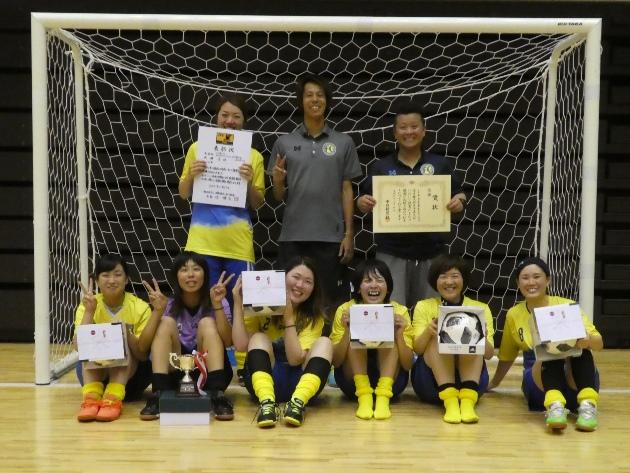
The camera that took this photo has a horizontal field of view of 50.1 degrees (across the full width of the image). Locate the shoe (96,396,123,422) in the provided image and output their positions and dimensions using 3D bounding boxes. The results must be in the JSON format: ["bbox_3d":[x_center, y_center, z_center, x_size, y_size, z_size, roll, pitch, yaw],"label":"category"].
[{"bbox_3d":[-0.998,0.818,3.323,0.103,0.107,0.258,0,3,-7],"label":"shoe"}]

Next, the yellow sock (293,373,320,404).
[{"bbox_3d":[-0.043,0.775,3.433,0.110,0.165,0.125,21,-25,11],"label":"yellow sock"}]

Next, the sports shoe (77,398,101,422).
[{"bbox_3d":[-1.100,0.824,3.352,0.098,0.100,0.260,0,3,-8],"label":"sports shoe"}]

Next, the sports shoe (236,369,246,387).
[{"bbox_3d":[-0.393,0.799,3.912,0.100,0.100,0.250,0,3,-7],"label":"sports shoe"}]

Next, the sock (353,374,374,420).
[{"bbox_3d":[0.245,0.801,3.418,0.100,0.170,0.240,1,3,2],"label":"sock"}]

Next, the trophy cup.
[{"bbox_3d":[-0.603,0.658,3.236,0.160,0.203,0.107,1,3,0],"label":"trophy cup"}]

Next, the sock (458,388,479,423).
[{"bbox_3d":[0.761,0.827,3.352,0.092,0.122,0.225,1,3,8],"label":"sock"}]

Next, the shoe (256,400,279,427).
[{"bbox_3d":[-0.222,0.833,3.232,0.099,0.110,0.260,1,-4,0],"label":"shoe"}]

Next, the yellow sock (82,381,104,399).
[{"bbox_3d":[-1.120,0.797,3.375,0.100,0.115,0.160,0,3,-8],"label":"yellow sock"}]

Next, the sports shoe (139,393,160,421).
[{"bbox_3d":[-0.789,0.826,3.380,0.098,0.100,0.260,1,3,4],"label":"sports shoe"}]

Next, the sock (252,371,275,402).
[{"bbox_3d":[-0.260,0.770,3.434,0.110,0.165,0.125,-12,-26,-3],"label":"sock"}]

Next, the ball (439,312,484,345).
[{"bbox_3d":[0.731,0.479,3.360,0.215,0.215,0.215,1,3,0],"label":"ball"}]

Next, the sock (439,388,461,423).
[{"bbox_3d":[0.683,0.827,3.367,0.100,0.130,0.235,1,3,12],"label":"sock"}]

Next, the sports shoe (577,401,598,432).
[{"bbox_3d":[1.327,0.849,3.285,0.100,0.105,0.260,2,4,21],"label":"sports shoe"}]

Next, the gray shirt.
[{"bbox_3d":[0.003,-0.319,3.906,0.545,0.690,0.270,1,3,0],"label":"gray shirt"}]

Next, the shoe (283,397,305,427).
[{"bbox_3d":[-0.078,0.826,3.258,0.099,0.110,0.260,11,-3,9],"label":"shoe"}]

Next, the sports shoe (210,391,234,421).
[{"bbox_3d":[-0.453,0.822,3.355,0.100,0.108,0.260,0,3,-9],"label":"sports shoe"}]

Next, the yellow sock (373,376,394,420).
[{"bbox_3d":[0.345,0.800,3.379,0.092,0.165,0.230,1,3,6],"label":"yellow sock"}]

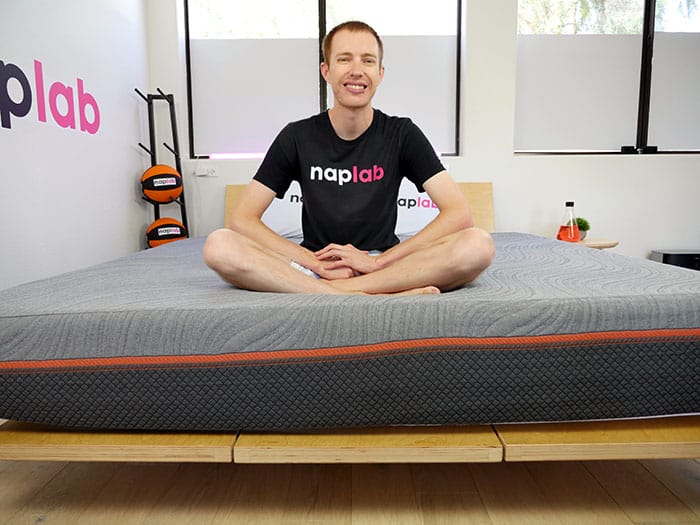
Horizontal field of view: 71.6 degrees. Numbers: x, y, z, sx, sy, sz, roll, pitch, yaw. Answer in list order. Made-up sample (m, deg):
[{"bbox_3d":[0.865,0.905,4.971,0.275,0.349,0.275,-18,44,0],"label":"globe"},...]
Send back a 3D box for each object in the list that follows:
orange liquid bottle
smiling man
[{"bbox_3d":[1.241,-0.230,2.750,0.134,0.226,0.134,0,7,0],"label":"orange liquid bottle"},{"bbox_3d":[0.000,-0.322,1.450,0.780,0.780,0.550,0,7,1],"label":"smiling man"}]

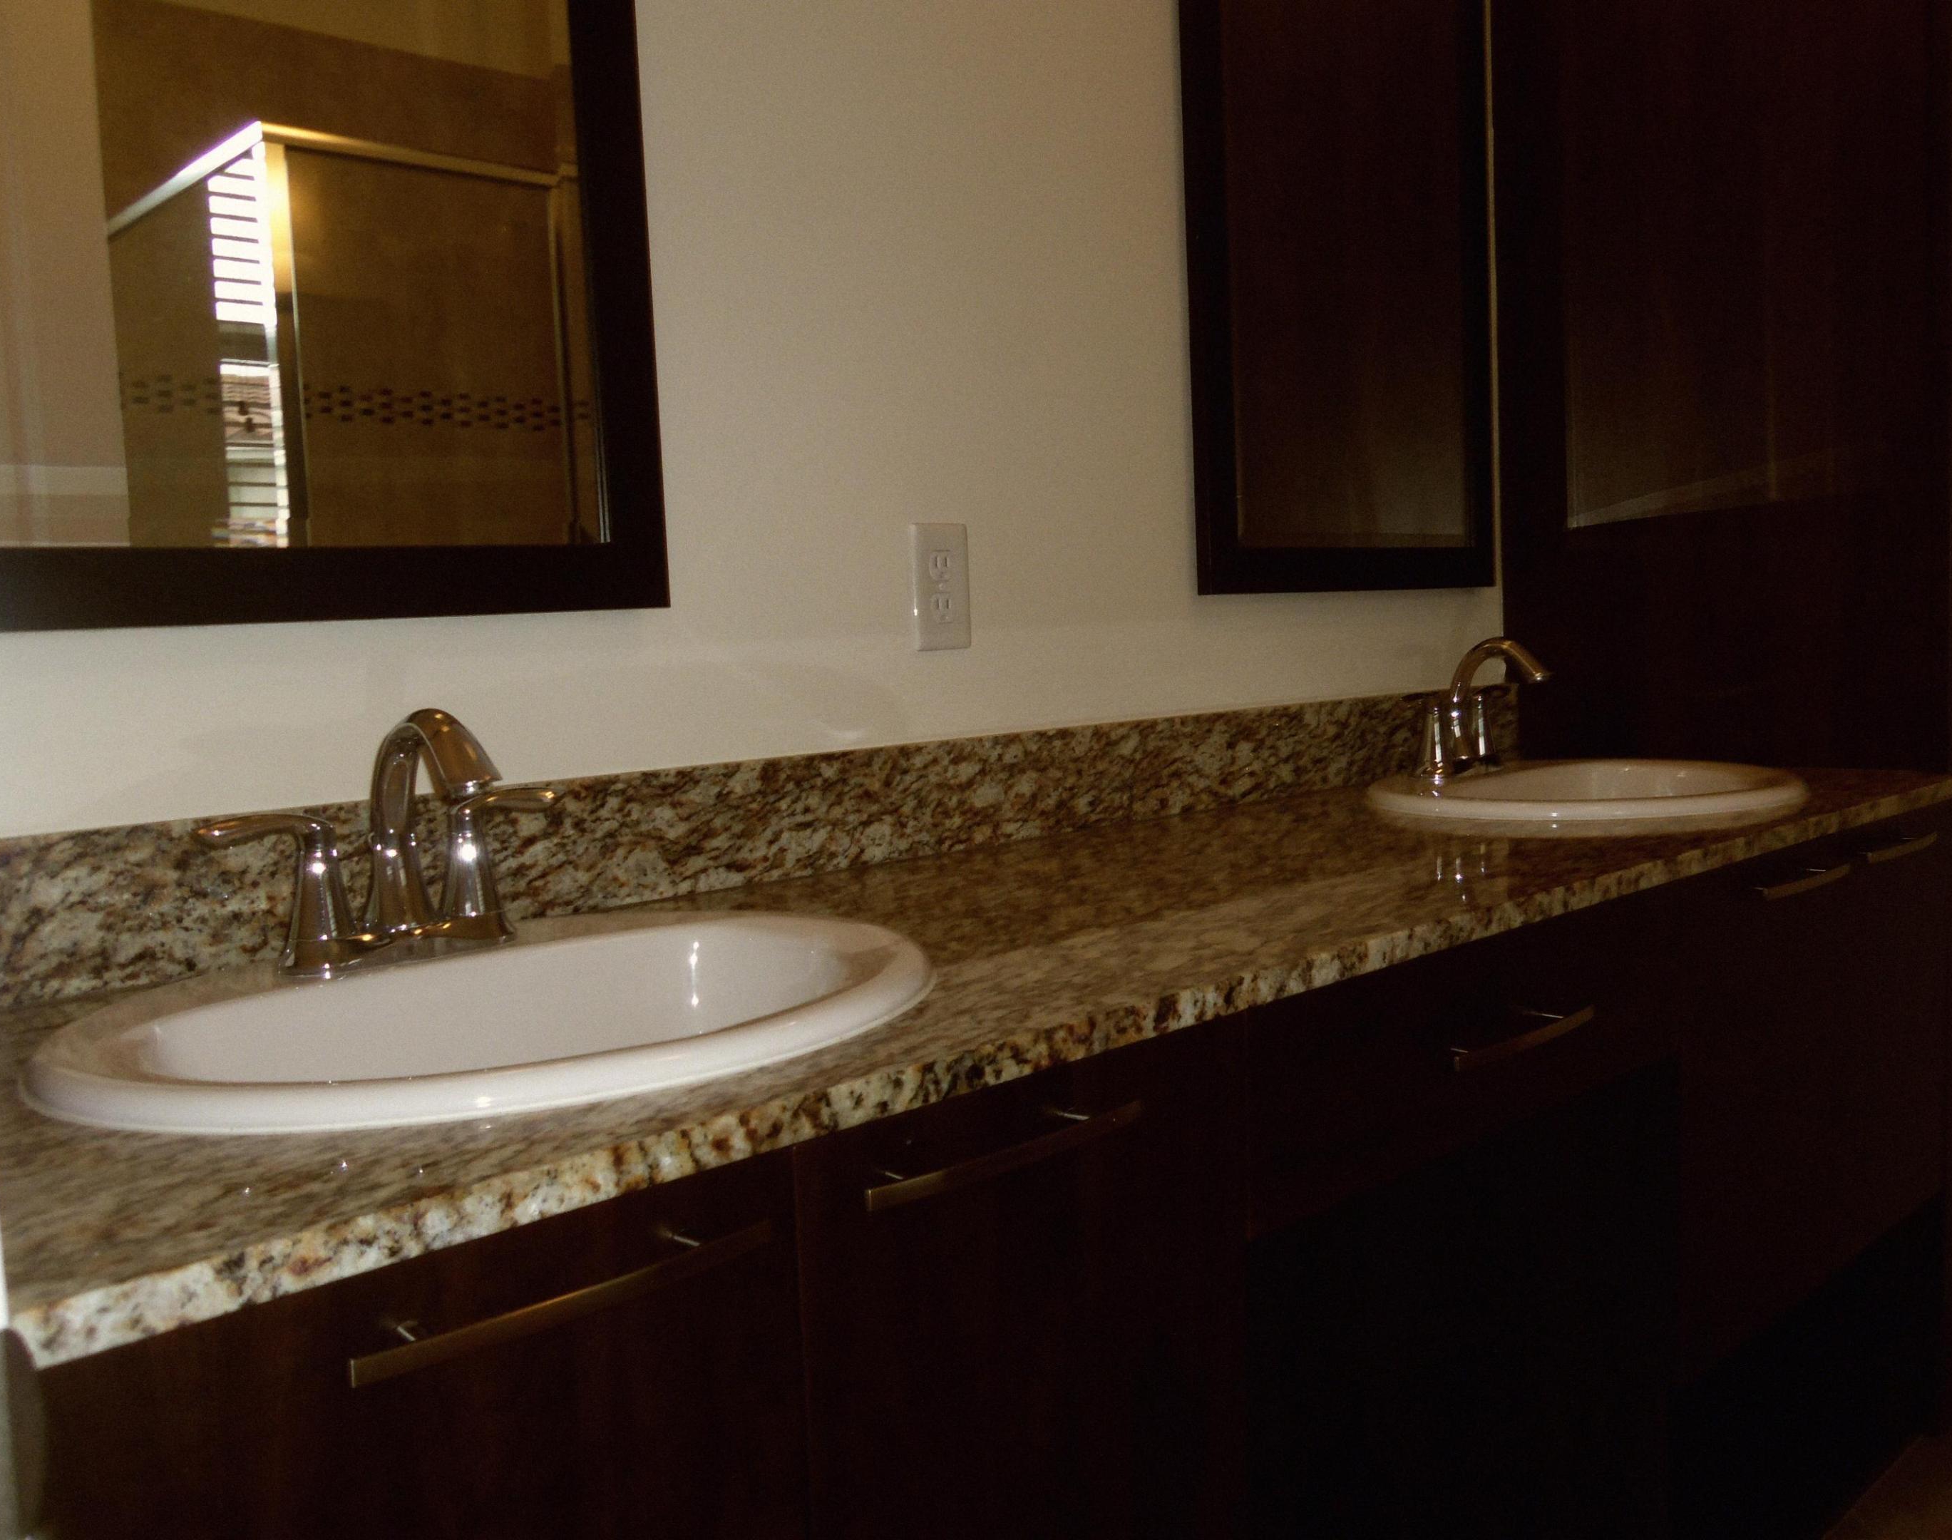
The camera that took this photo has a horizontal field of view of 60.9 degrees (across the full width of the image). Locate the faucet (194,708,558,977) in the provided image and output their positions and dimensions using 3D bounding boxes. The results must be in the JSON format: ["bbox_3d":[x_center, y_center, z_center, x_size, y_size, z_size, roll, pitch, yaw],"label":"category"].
[{"bbox_3d":[-0.339,0.040,1.023,0.235,0.157,0.160,-7,6,-42],"label":"faucet"}]

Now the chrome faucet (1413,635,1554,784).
[{"bbox_3d":[0.589,-0.073,1.873,0.230,0.157,0.160,-7,6,-42],"label":"chrome faucet"}]

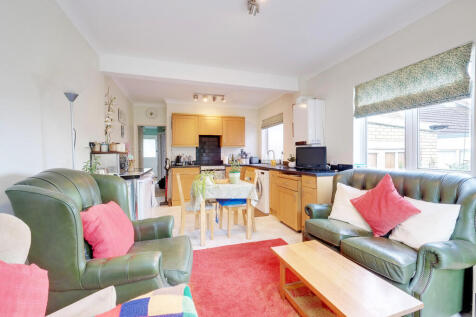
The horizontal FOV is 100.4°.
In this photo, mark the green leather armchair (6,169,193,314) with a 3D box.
[{"bbox_3d":[-0.804,0.588,1.371,0.900,1.060,0.830,-1,1,-12],"label":"green leather armchair"}]

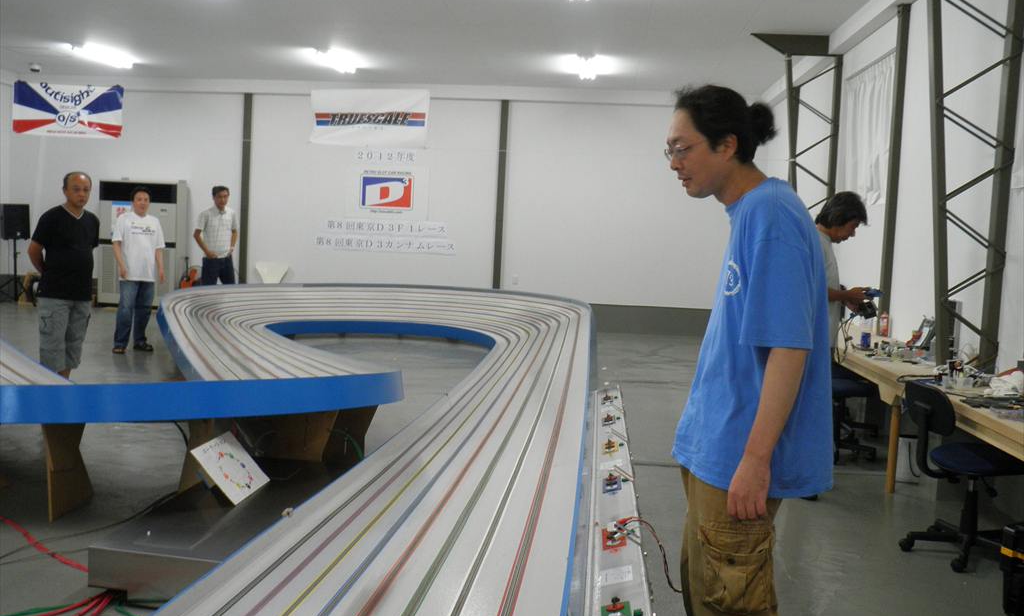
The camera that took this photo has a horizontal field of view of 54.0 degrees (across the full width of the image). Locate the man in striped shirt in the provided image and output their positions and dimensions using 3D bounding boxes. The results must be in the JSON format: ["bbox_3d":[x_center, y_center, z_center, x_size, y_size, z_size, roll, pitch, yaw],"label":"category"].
[{"bbox_3d":[-3.119,-0.420,10.600,0.470,1.720,0.300,1,5,-25],"label":"man in striped shirt"}]

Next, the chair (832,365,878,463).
[{"bbox_3d":[2.094,0.583,6.570,0.550,0.780,0.520,2,4,-1],"label":"chair"}]

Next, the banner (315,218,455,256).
[{"bbox_3d":[-1.849,-1.022,14.588,1.980,0.460,0.020,3,4,5],"label":"banner"}]

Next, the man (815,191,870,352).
[{"bbox_3d":[1.709,0.194,5.500,0.440,1.680,0.480,3,4,9],"label":"man"}]

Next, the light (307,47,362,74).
[{"bbox_3d":[-2.115,-2.997,12.154,0.240,0.100,1.280,3,4,5],"label":"light"}]

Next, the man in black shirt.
[{"bbox_3d":[-3.185,-0.139,7.150,0.470,1.670,0.330,-1,6,-40],"label":"man in black shirt"}]

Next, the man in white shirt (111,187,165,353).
[{"bbox_3d":[-3.830,-0.403,10.300,0.520,1.670,0.320,0,5,-30],"label":"man in white shirt"}]

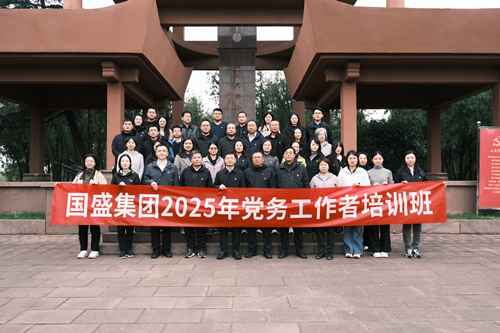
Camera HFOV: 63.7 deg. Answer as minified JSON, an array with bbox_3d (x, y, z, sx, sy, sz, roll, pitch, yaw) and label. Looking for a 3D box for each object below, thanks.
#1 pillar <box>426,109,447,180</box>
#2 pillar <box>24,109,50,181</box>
[{"bbox_3d":[6.520,-0.743,14.250,0.630,2.550,0.630,0,-2,-1],"label":"pillar"},{"bbox_3d":[-7.405,-0.733,14.050,0.630,2.550,0.630,0,-2,-1],"label":"pillar"}]

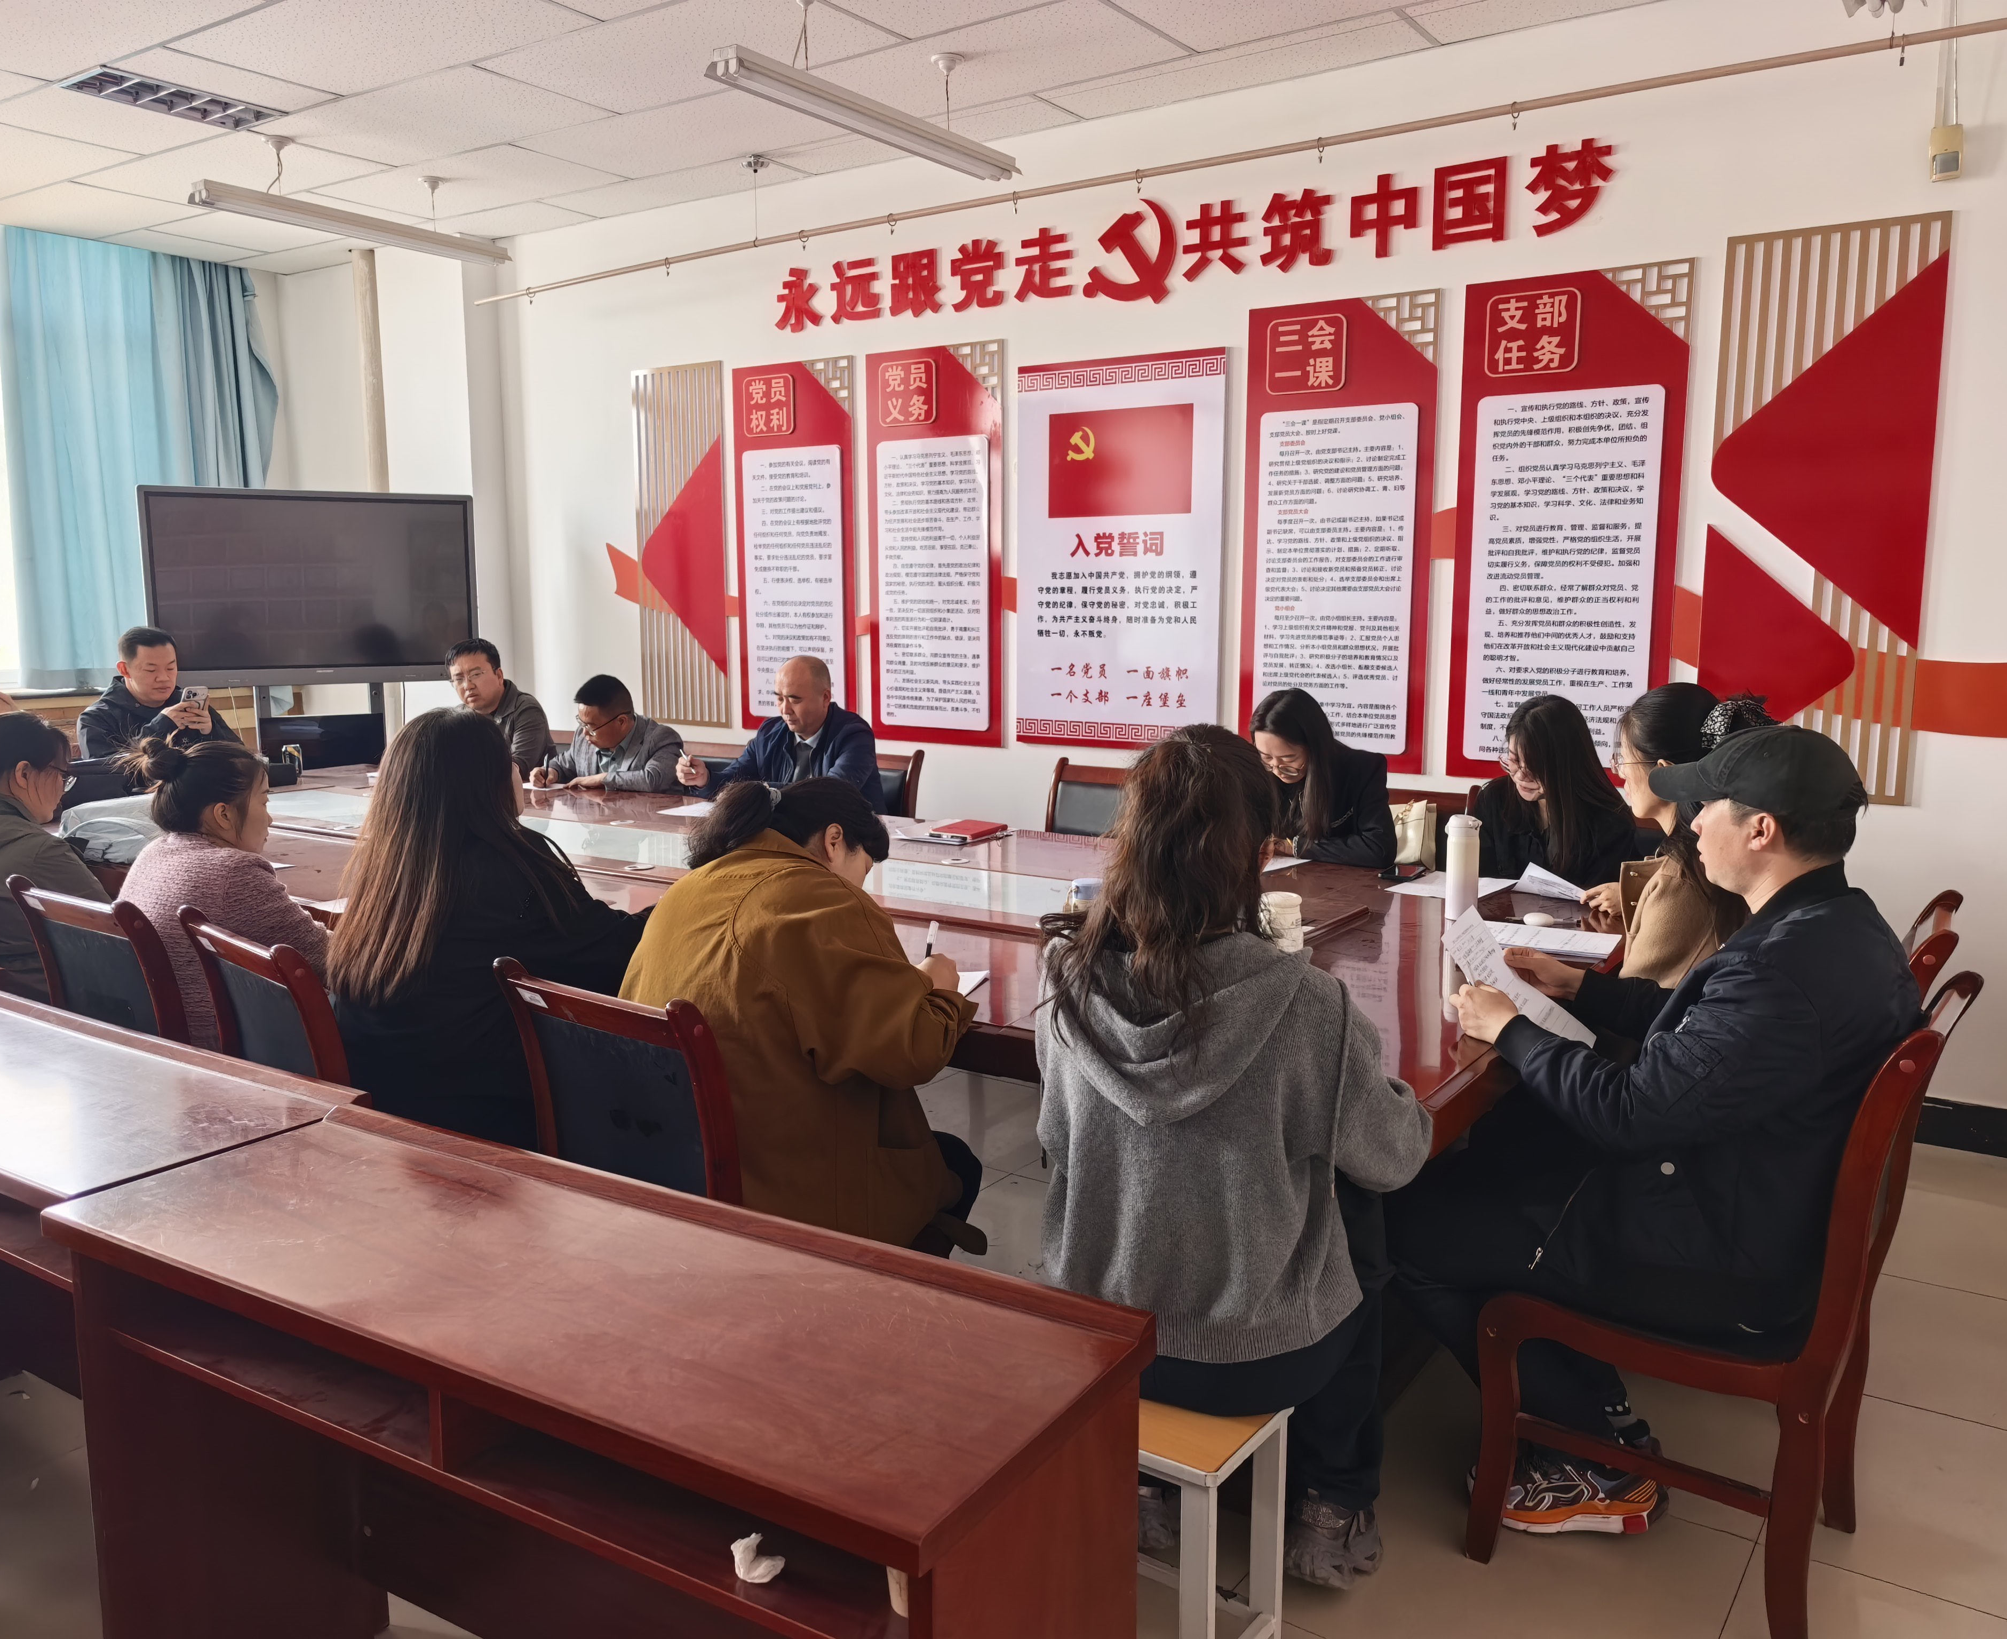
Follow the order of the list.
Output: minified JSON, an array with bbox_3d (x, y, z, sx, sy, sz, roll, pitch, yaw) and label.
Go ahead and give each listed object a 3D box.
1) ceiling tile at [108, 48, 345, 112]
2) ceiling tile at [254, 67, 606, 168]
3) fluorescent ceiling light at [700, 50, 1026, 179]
[{"bbox_3d":[-2.416,-2.308,4.723,0.309,0.018,0.574,6,11,34],"label":"ceiling tile"},{"bbox_3d":[-1.939,-2.375,5.137,1.183,0.018,0.575,6,11,34],"label":"ceiling tile"},{"bbox_3d":[-0.339,-2.002,4.344,0.140,0.075,1.260,6,11,34],"label":"fluorescent ceiling light"}]

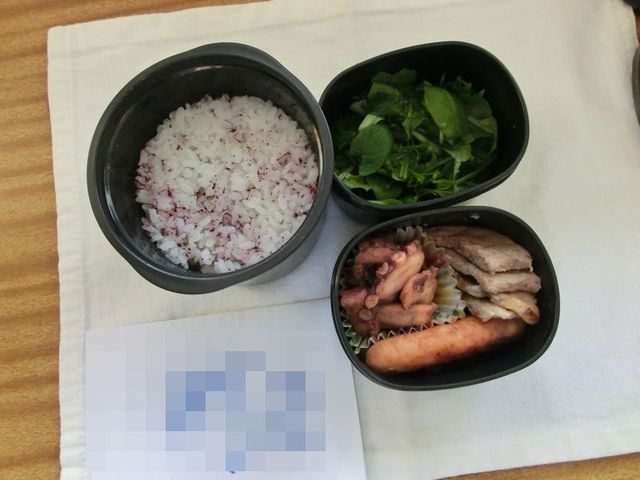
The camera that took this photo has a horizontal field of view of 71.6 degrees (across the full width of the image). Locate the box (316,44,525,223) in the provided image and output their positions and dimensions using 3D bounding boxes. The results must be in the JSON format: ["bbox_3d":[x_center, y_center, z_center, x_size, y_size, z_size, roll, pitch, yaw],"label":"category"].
[{"bbox_3d":[0.061,-0.064,0.282,0.117,0.052,0.094,-15,82,-2],"label":"box"}]

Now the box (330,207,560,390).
[{"bbox_3d":[0.068,0.034,0.266,0.122,0.055,0.095,-10,82,-1],"label":"box"}]

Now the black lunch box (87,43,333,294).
[{"bbox_3d":[-0.059,-0.036,0.271,0.132,0.068,0.140,10,82,2],"label":"black lunch box"}]

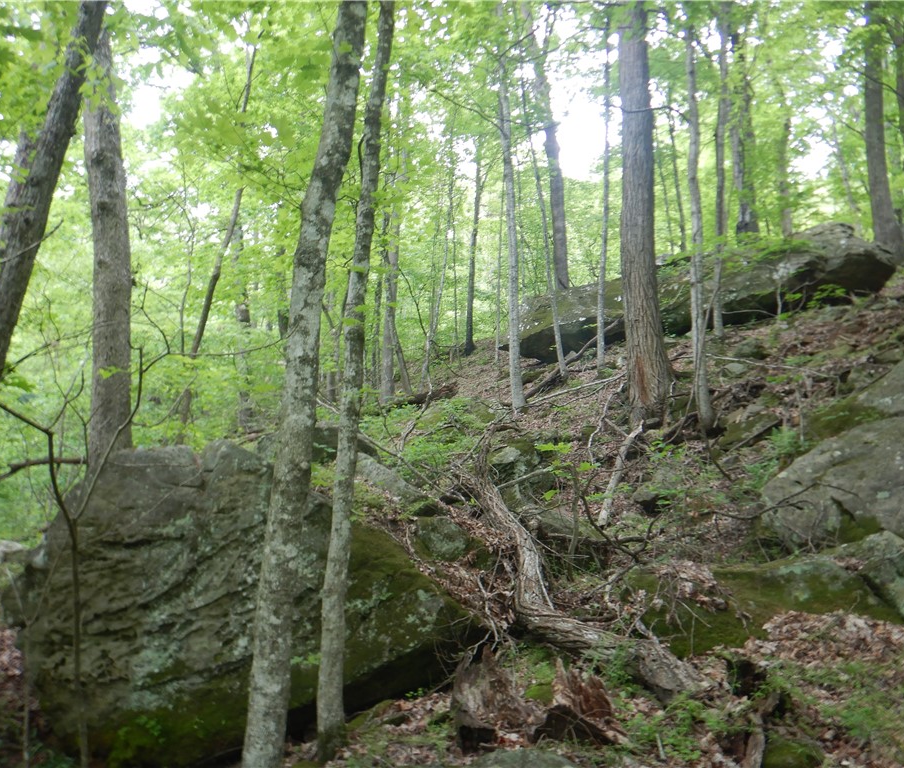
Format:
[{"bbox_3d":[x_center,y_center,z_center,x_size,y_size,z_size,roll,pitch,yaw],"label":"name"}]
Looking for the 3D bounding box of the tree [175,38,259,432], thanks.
[{"bbox_3d":[-3.898,-2.593,11.885,0.240,6.864,0.240,10,-7,-20],"label":"tree"}]

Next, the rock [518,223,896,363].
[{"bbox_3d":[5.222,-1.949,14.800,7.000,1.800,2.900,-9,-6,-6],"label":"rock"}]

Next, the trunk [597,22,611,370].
[{"bbox_3d":[2.611,-3.294,12.150,0.130,6.185,0.130,1,-7,12],"label":"trunk"}]

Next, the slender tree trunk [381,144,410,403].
[{"bbox_3d":[-0.972,-1.987,12.463,0.250,4.645,0.250,3,-7,-5],"label":"slender tree trunk"}]

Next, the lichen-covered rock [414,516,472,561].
[{"bbox_3d":[-0.075,1.371,6.300,0.500,0.360,0.420,0,-6,0],"label":"lichen-covered rock"}]

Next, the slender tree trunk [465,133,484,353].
[{"bbox_3d":[0.490,-2.961,15.072,0.200,4.813,0.200,3,-6,1],"label":"slender tree trunk"}]

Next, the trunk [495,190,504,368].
[{"bbox_3d":[0.906,-2.014,13.392,0.090,3.401,0.090,2,-7,4],"label":"trunk"}]

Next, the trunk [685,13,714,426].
[{"bbox_3d":[3.164,-2.119,9.104,0.180,5.377,0.180,-2,-7,20],"label":"trunk"}]

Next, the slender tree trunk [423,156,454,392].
[{"bbox_3d":[-0.236,-2.081,12.646,0.180,4.374,0.180,7,-6,-2],"label":"slender tree trunk"}]

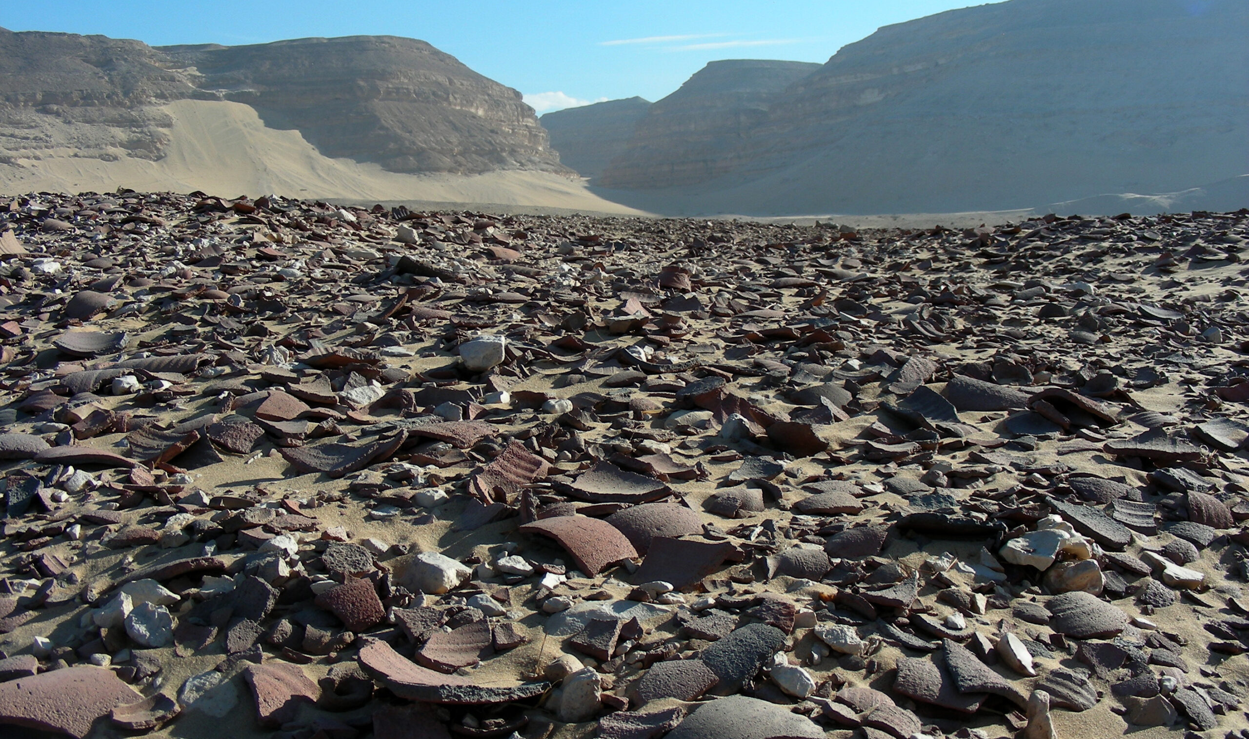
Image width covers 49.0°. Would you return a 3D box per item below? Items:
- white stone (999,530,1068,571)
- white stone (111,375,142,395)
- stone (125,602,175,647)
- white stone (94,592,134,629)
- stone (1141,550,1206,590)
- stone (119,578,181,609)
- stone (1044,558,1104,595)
[{"bbox_3d":[0.556,0.245,1.864,0.093,0.043,0.070,0,6,0],"label":"white stone"},{"bbox_3d":[-1.262,0.038,3.470,0.066,0.053,0.053,0,7,0],"label":"white stone"},{"bbox_3d":[-0.604,0.324,1.742,0.058,0.056,0.038,1,7,10],"label":"stone"},{"bbox_3d":[-0.584,0.276,1.569,0.040,0.042,0.032,0,7,0],"label":"white stone"},{"bbox_3d":[0.811,0.295,2.026,0.090,0.048,0.045,5,8,35],"label":"stone"},{"bbox_3d":[-0.595,0.285,1.717,0.077,0.035,0.054,0,6,0],"label":"stone"},{"bbox_3d":[0.603,0.278,1.841,0.080,0.039,0.060,0,6,0],"label":"stone"}]

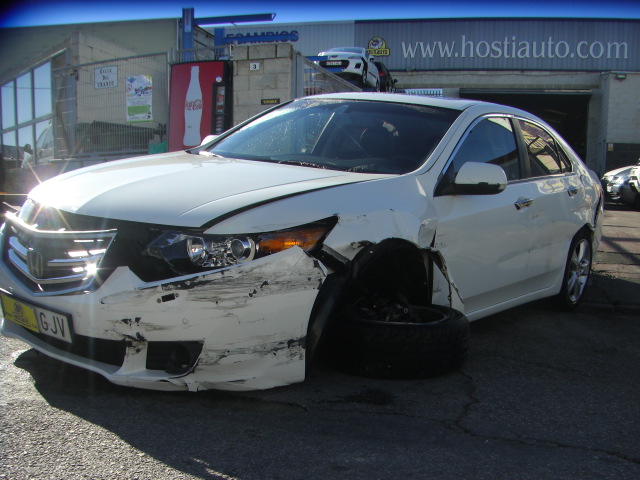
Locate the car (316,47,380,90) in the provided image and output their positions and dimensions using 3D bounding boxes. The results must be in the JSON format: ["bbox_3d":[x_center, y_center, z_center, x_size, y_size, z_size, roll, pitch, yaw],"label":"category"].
[{"bbox_3d":[1.000,-6.000,24.900,1.800,1.500,4.300,2,5,14],"label":"car"}]

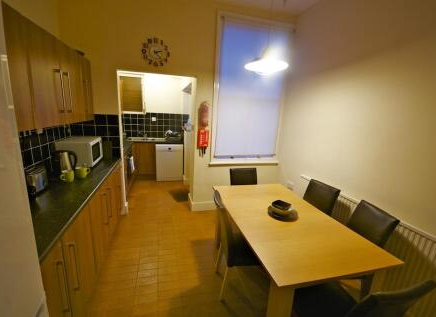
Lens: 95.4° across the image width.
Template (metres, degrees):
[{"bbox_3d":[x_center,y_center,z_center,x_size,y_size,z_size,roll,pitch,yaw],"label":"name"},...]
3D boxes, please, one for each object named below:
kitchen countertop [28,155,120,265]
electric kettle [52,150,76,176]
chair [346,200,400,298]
[{"bbox_3d":[-1.399,0.291,1.769,0.600,0.040,2.140,0,14,-16],"label":"kitchen countertop"},{"bbox_3d":[-1.594,0.065,2.085,0.215,0.240,0.160,-5,16,-33],"label":"electric kettle"},{"bbox_3d":[1.101,0.867,1.780,0.520,0.900,0.420,2,13,-4],"label":"chair"}]

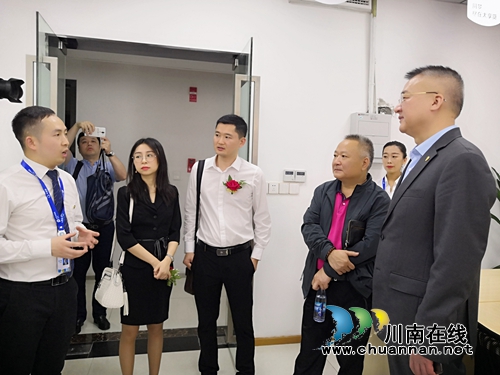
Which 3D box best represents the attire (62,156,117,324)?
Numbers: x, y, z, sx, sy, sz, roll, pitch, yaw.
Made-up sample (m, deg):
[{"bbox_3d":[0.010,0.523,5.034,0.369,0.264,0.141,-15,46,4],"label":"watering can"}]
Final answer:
[{"bbox_3d":[-1.335,0.445,3.335,0.520,1.430,0.330,1,3,-22],"label":"attire"}]

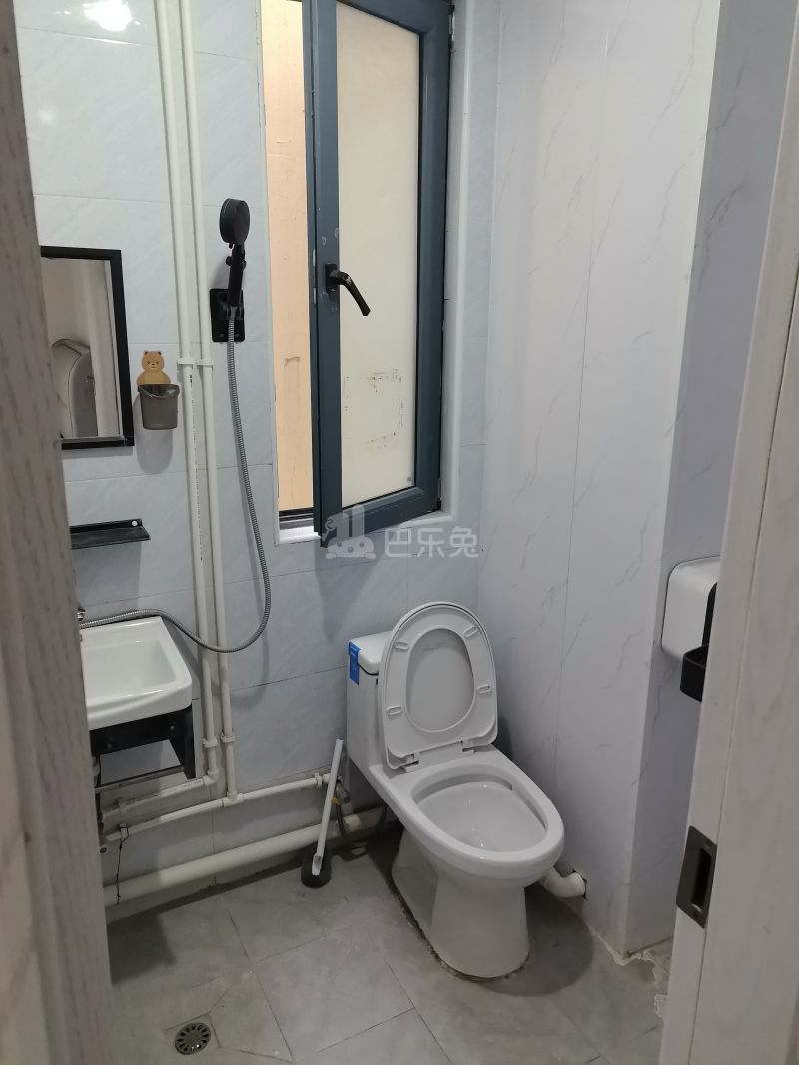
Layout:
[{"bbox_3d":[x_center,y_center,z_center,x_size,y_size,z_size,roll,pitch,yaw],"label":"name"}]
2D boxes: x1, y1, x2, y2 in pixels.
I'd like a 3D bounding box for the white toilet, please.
[{"bbox_3d":[0.161,0.625,2.109,0.372,0.810,0.650,-8,18,-26],"label":"white toilet"}]

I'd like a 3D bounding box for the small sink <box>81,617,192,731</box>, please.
[{"bbox_3d":[-0.678,0.349,1.760,0.425,0.142,0.410,-8,18,-26],"label":"small sink"}]

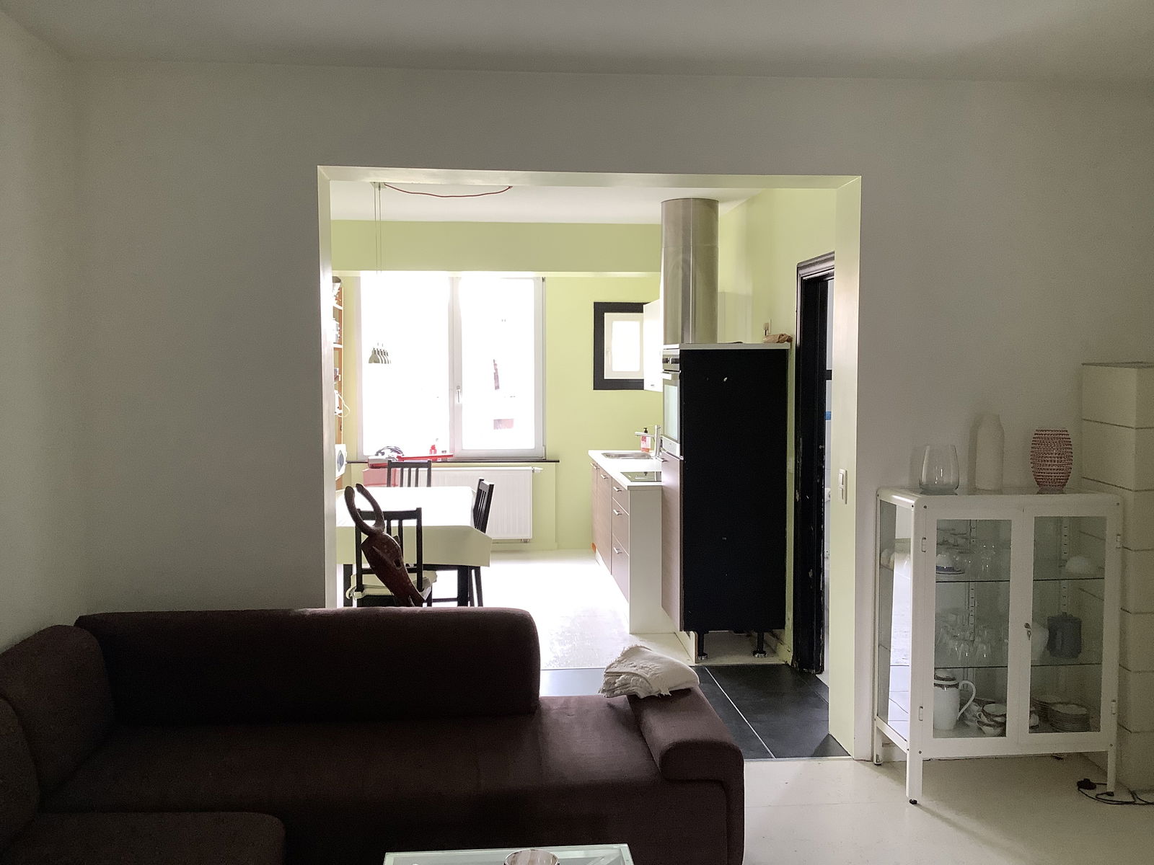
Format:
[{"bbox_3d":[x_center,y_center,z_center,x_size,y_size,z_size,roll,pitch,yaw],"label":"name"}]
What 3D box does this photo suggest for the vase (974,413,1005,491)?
[{"bbox_3d":[1.611,0.074,4.022,0.104,0.293,0.104,0,3,-4],"label":"vase"}]

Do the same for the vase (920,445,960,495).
[{"bbox_3d":[1.403,0.138,3.995,0.145,0.172,0.145,0,3,-4],"label":"vase"}]

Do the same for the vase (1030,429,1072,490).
[{"bbox_3d":[1.846,0.103,4.012,0.149,0.234,0.149,0,3,-4],"label":"vase"}]

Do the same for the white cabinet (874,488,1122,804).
[{"bbox_3d":[1.611,0.791,4.007,0.800,1.135,0.395,0,3,-4],"label":"white cabinet"}]

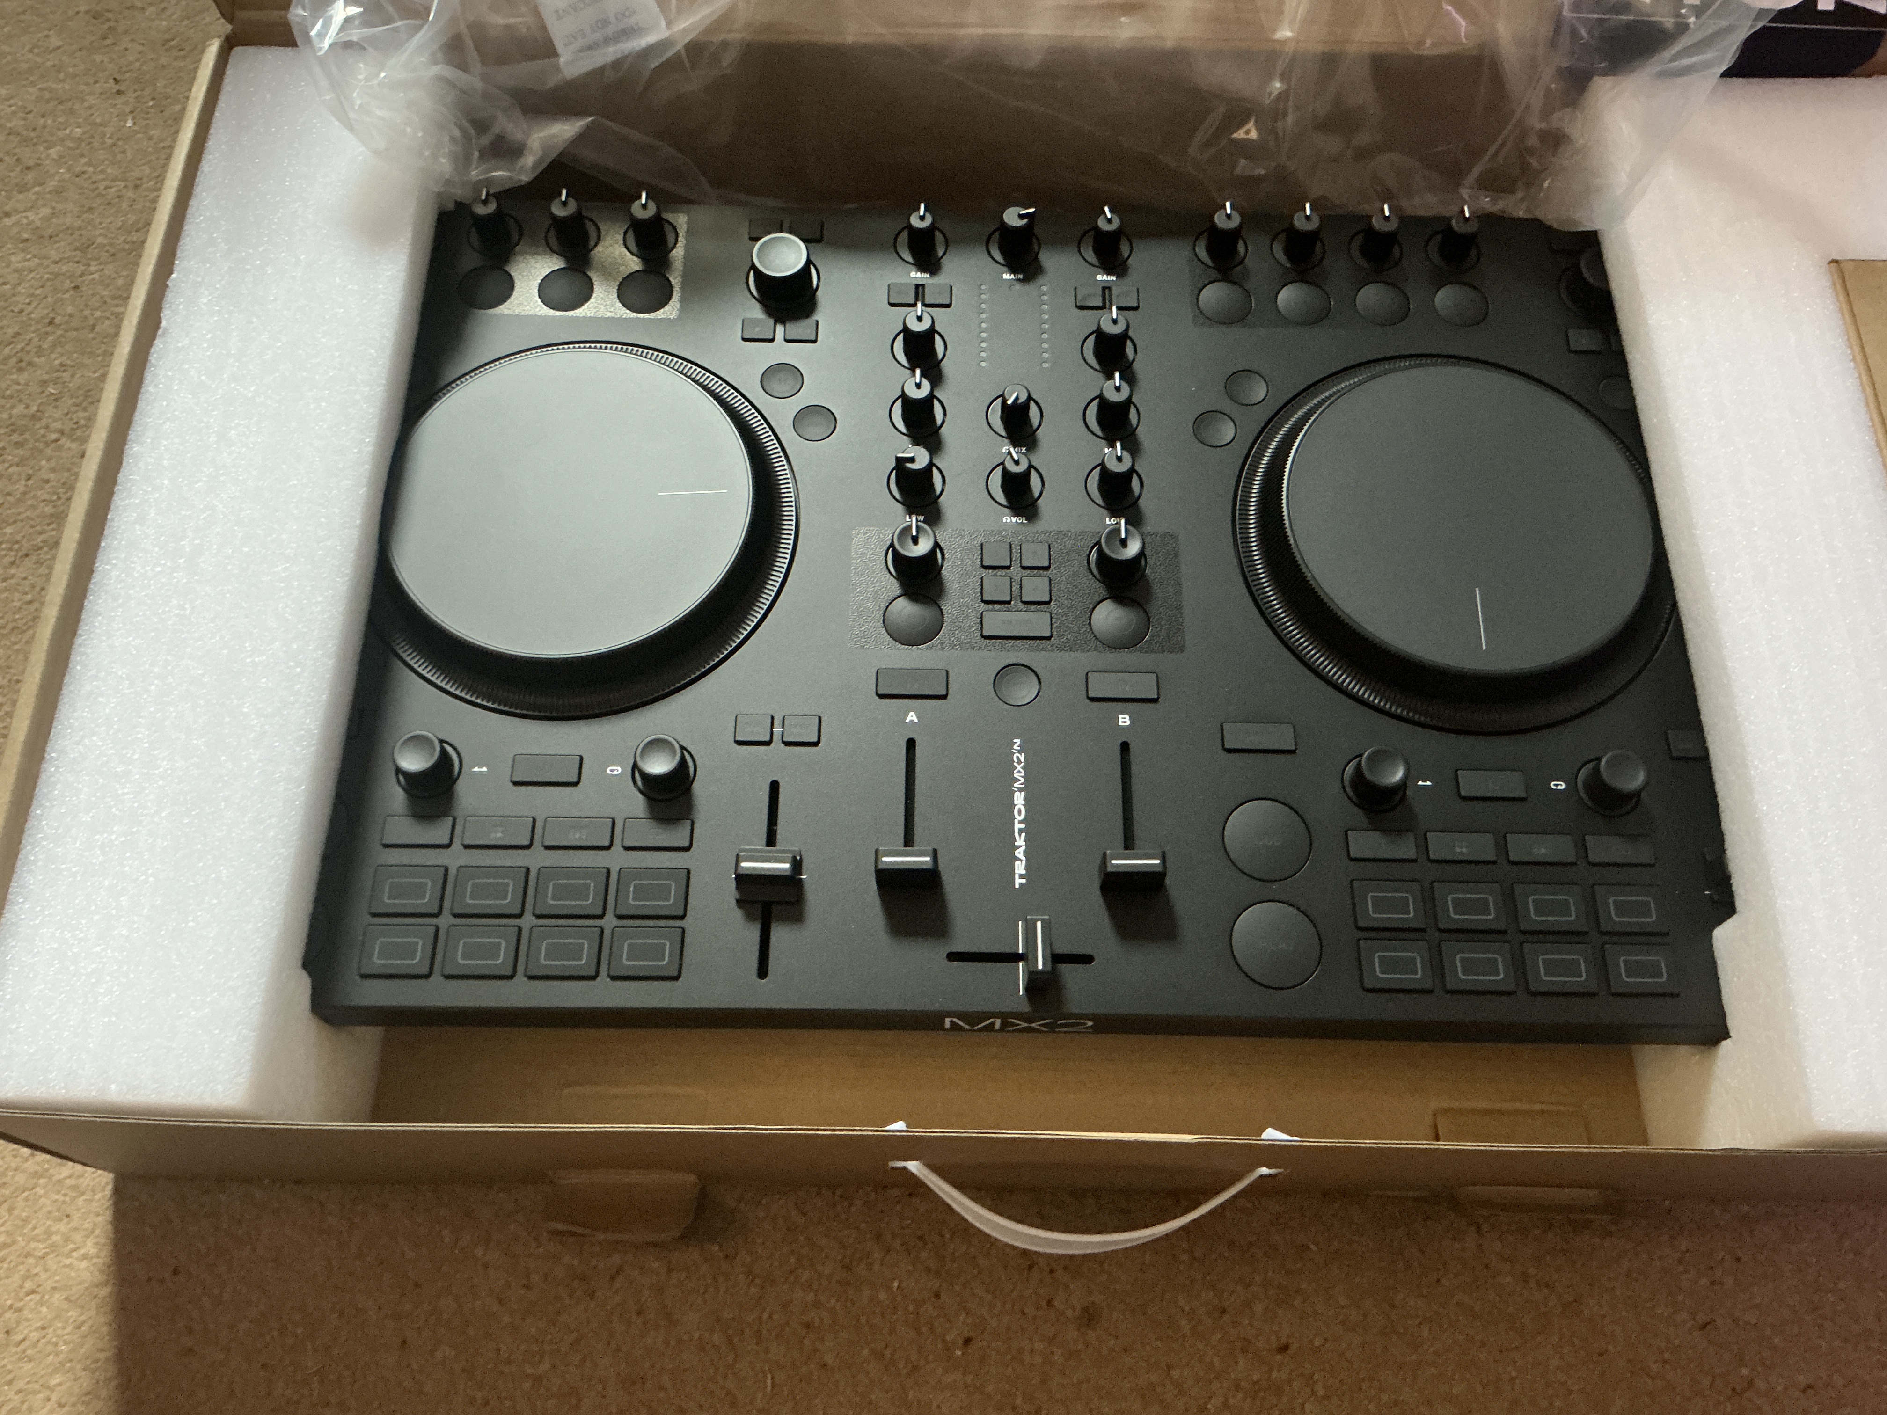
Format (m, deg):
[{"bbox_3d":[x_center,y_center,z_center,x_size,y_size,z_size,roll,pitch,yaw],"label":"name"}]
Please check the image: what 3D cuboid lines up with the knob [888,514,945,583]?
[{"bbox_3d":[-0.009,-0.051,0.486,0.019,0.015,0.019,1,65,0],"label":"knob"}]

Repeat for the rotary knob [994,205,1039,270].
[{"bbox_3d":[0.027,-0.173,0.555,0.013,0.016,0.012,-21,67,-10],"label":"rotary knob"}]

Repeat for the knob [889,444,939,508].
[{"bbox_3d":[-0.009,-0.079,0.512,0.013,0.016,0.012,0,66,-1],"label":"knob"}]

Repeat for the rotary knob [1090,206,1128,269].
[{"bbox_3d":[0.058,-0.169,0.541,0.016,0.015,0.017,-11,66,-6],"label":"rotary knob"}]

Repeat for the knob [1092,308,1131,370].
[{"bbox_3d":[0.059,-0.131,0.536,0.011,0.015,0.013,1,67,0],"label":"knob"}]

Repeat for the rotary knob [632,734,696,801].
[{"bbox_3d":[-0.087,0.017,0.472,0.016,0.013,0.016,1,67,0],"label":"rotary knob"}]

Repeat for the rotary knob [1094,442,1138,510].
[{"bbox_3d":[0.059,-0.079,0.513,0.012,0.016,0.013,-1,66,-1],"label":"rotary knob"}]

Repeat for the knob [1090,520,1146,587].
[{"bbox_3d":[0.057,-0.050,0.486,0.019,0.015,0.019,1,65,0],"label":"knob"}]

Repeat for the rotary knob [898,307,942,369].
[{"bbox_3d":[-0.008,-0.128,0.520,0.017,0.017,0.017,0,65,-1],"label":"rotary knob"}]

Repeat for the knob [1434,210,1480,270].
[{"bbox_3d":[0.189,-0.172,0.557,0.011,0.016,0.012,-4,66,-2],"label":"knob"}]

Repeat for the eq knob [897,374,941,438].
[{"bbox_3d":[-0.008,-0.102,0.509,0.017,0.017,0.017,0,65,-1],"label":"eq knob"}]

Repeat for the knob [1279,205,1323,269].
[{"bbox_3d":[0.131,-0.172,0.554,0.011,0.016,0.013,1,67,0],"label":"knob"}]

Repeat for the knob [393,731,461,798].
[{"bbox_3d":[-0.160,0.016,0.468,0.017,0.013,0.017,1,66,0],"label":"knob"}]

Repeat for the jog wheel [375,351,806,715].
[{"bbox_3d":[-0.122,-0.066,0.505,0.144,0.015,0.144,0,66,-1],"label":"jog wheel"}]

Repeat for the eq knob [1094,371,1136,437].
[{"bbox_3d":[0.059,-0.105,0.524,0.011,0.016,0.013,1,67,0],"label":"eq knob"}]

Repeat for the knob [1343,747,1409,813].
[{"bbox_3d":[0.131,0.020,0.456,0.019,0.013,0.019,1,65,0],"label":"knob"}]

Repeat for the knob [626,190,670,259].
[{"bbox_3d":[-0.107,-0.176,0.553,0.011,0.016,0.013,1,67,0],"label":"knob"}]

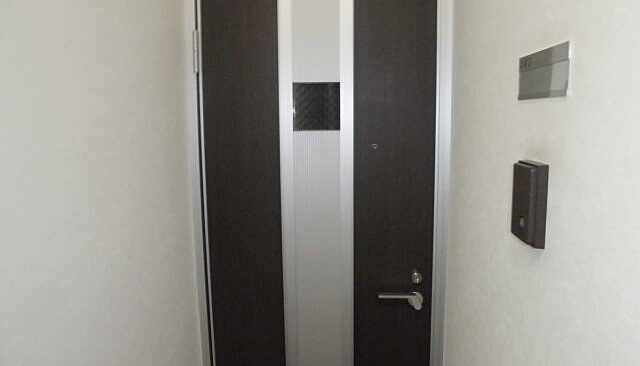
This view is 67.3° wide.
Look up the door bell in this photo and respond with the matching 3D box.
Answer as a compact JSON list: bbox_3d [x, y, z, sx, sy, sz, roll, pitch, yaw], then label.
[{"bbox_3d":[0.376,0.037,0.868,0.026,0.143,0.107,0,8,3],"label":"door bell"}]

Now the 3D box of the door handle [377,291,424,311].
[{"bbox_3d":[0.274,0.405,1.630,0.151,0.056,0.060,0,8,3],"label":"door handle"}]

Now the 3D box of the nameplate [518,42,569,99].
[{"bbox_3d":[0.385,-0.189,0.841,0.010,0.081,0.212,0,8,3],"label":"nameplate"}]

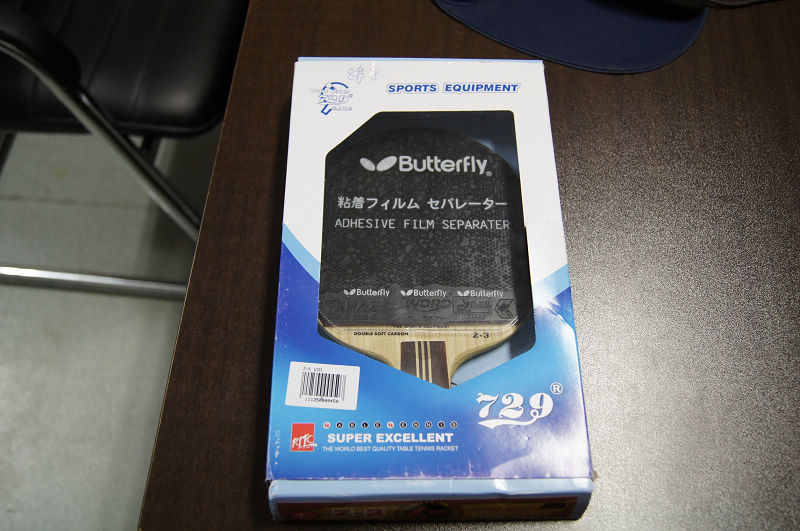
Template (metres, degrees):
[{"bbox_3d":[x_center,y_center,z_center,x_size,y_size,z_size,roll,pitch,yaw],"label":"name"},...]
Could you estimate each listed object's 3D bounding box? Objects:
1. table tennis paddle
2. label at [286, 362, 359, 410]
[{"bbox_3d":[0.014,0.016,0.493,0.150,0.023,0.243,0,62,-1],"label":"table tennis paddle"},{"bbox_3d":[-0.043,0.068,0.448,0.040,0.001,0.026,3,62,0],"label":"label"}]

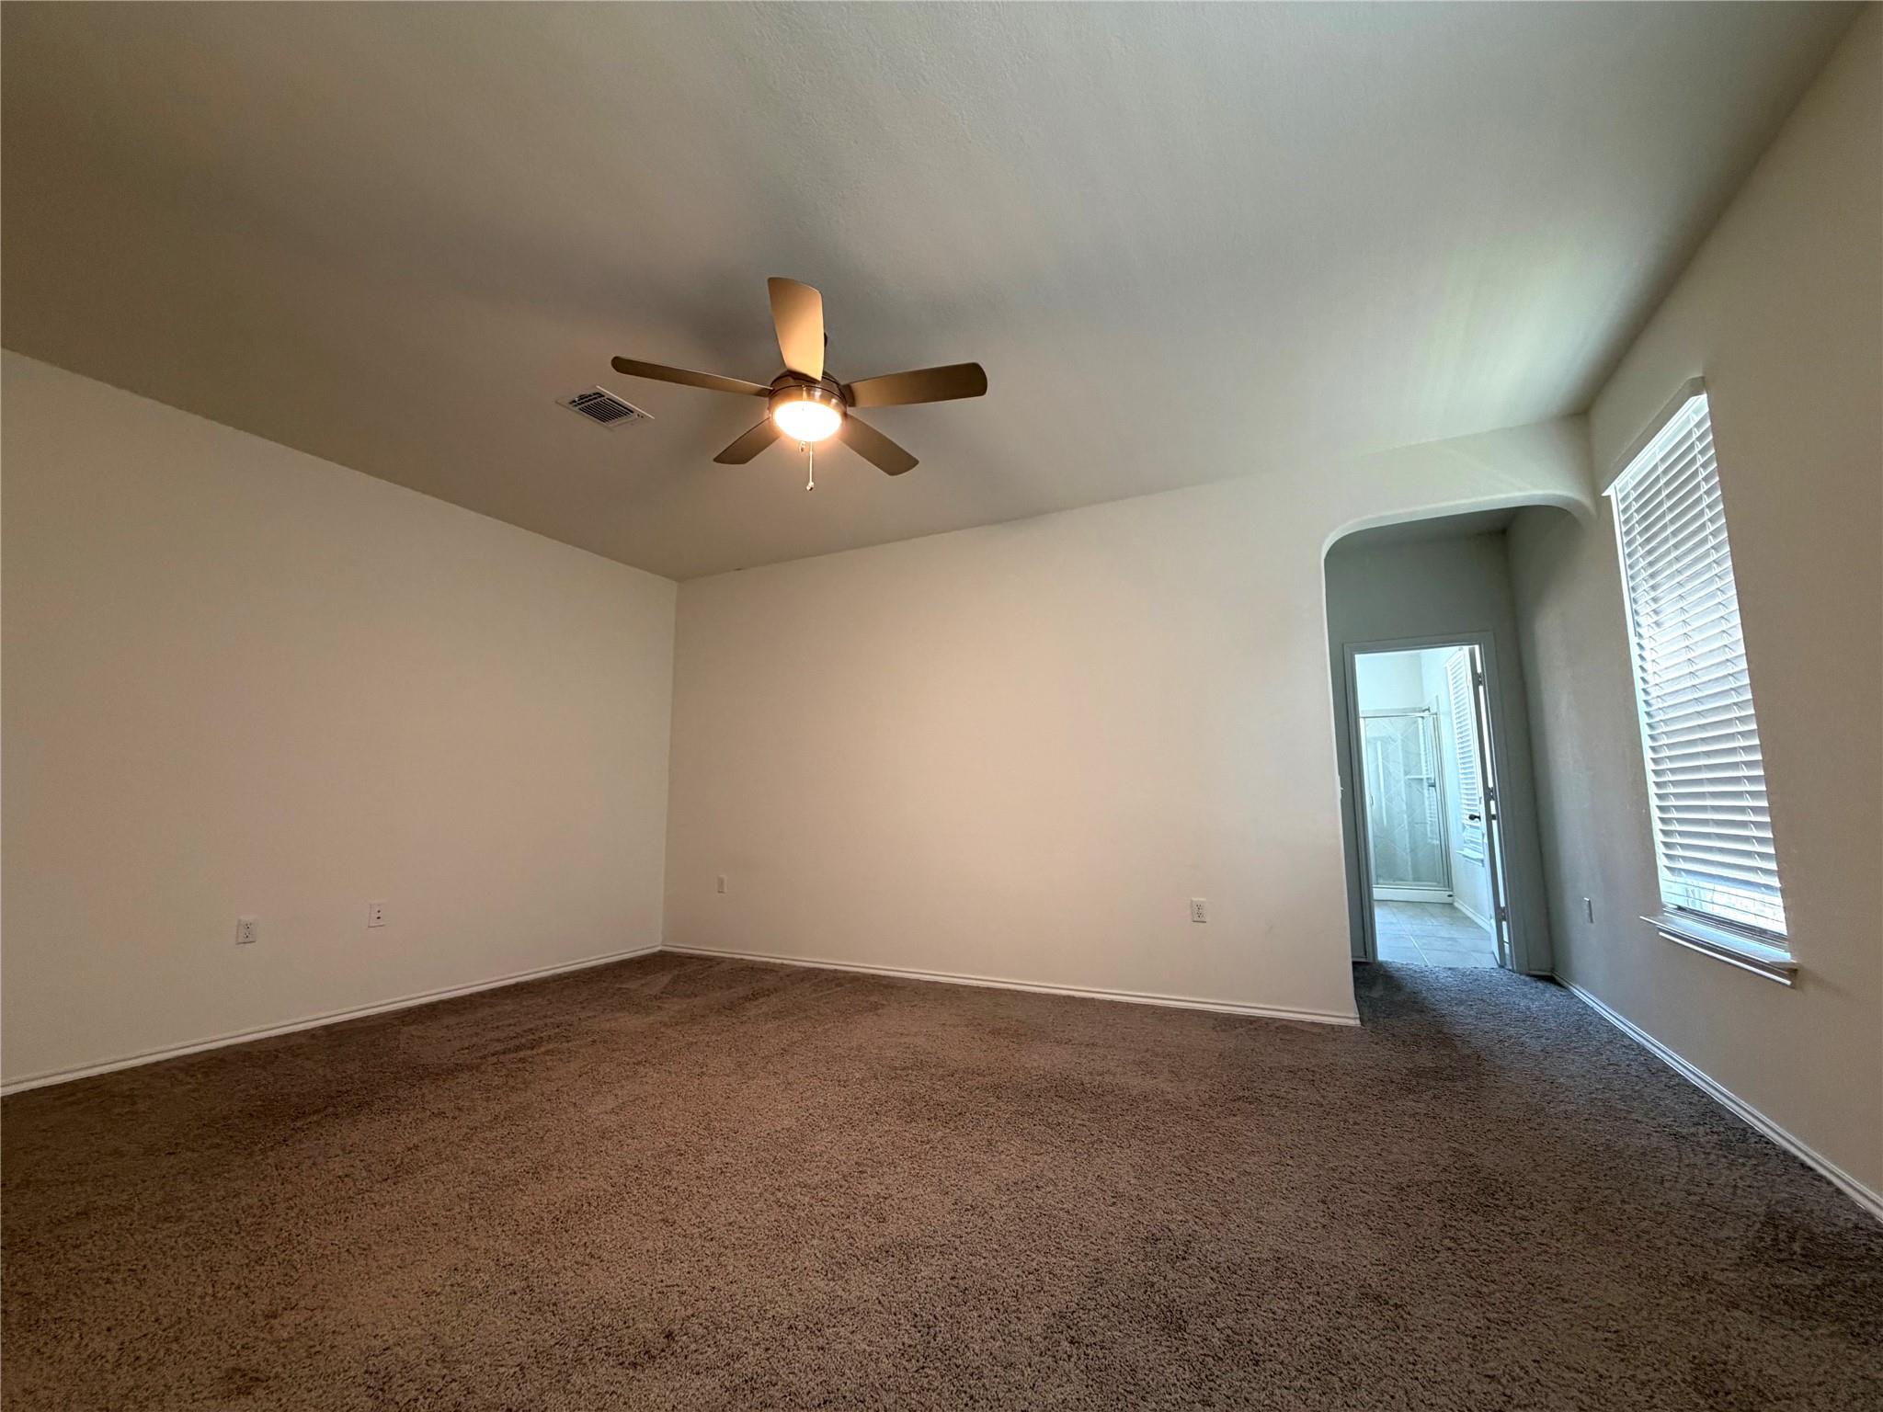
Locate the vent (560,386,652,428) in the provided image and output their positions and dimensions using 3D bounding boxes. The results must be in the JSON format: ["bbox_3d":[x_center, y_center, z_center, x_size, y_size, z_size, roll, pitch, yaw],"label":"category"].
[{"bbox_3d":[-1.465,-1.283,3.331,0.258,0.020,0.304,-4,-8,26],"label":"vent"}]

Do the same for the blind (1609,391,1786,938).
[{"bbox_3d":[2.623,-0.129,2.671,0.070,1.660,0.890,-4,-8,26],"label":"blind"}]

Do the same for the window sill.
[{"bbox_3d":[2.592,0.806,2.550,0.120,0.085,0.970,-4,-8,26],"label":"window sill"}]

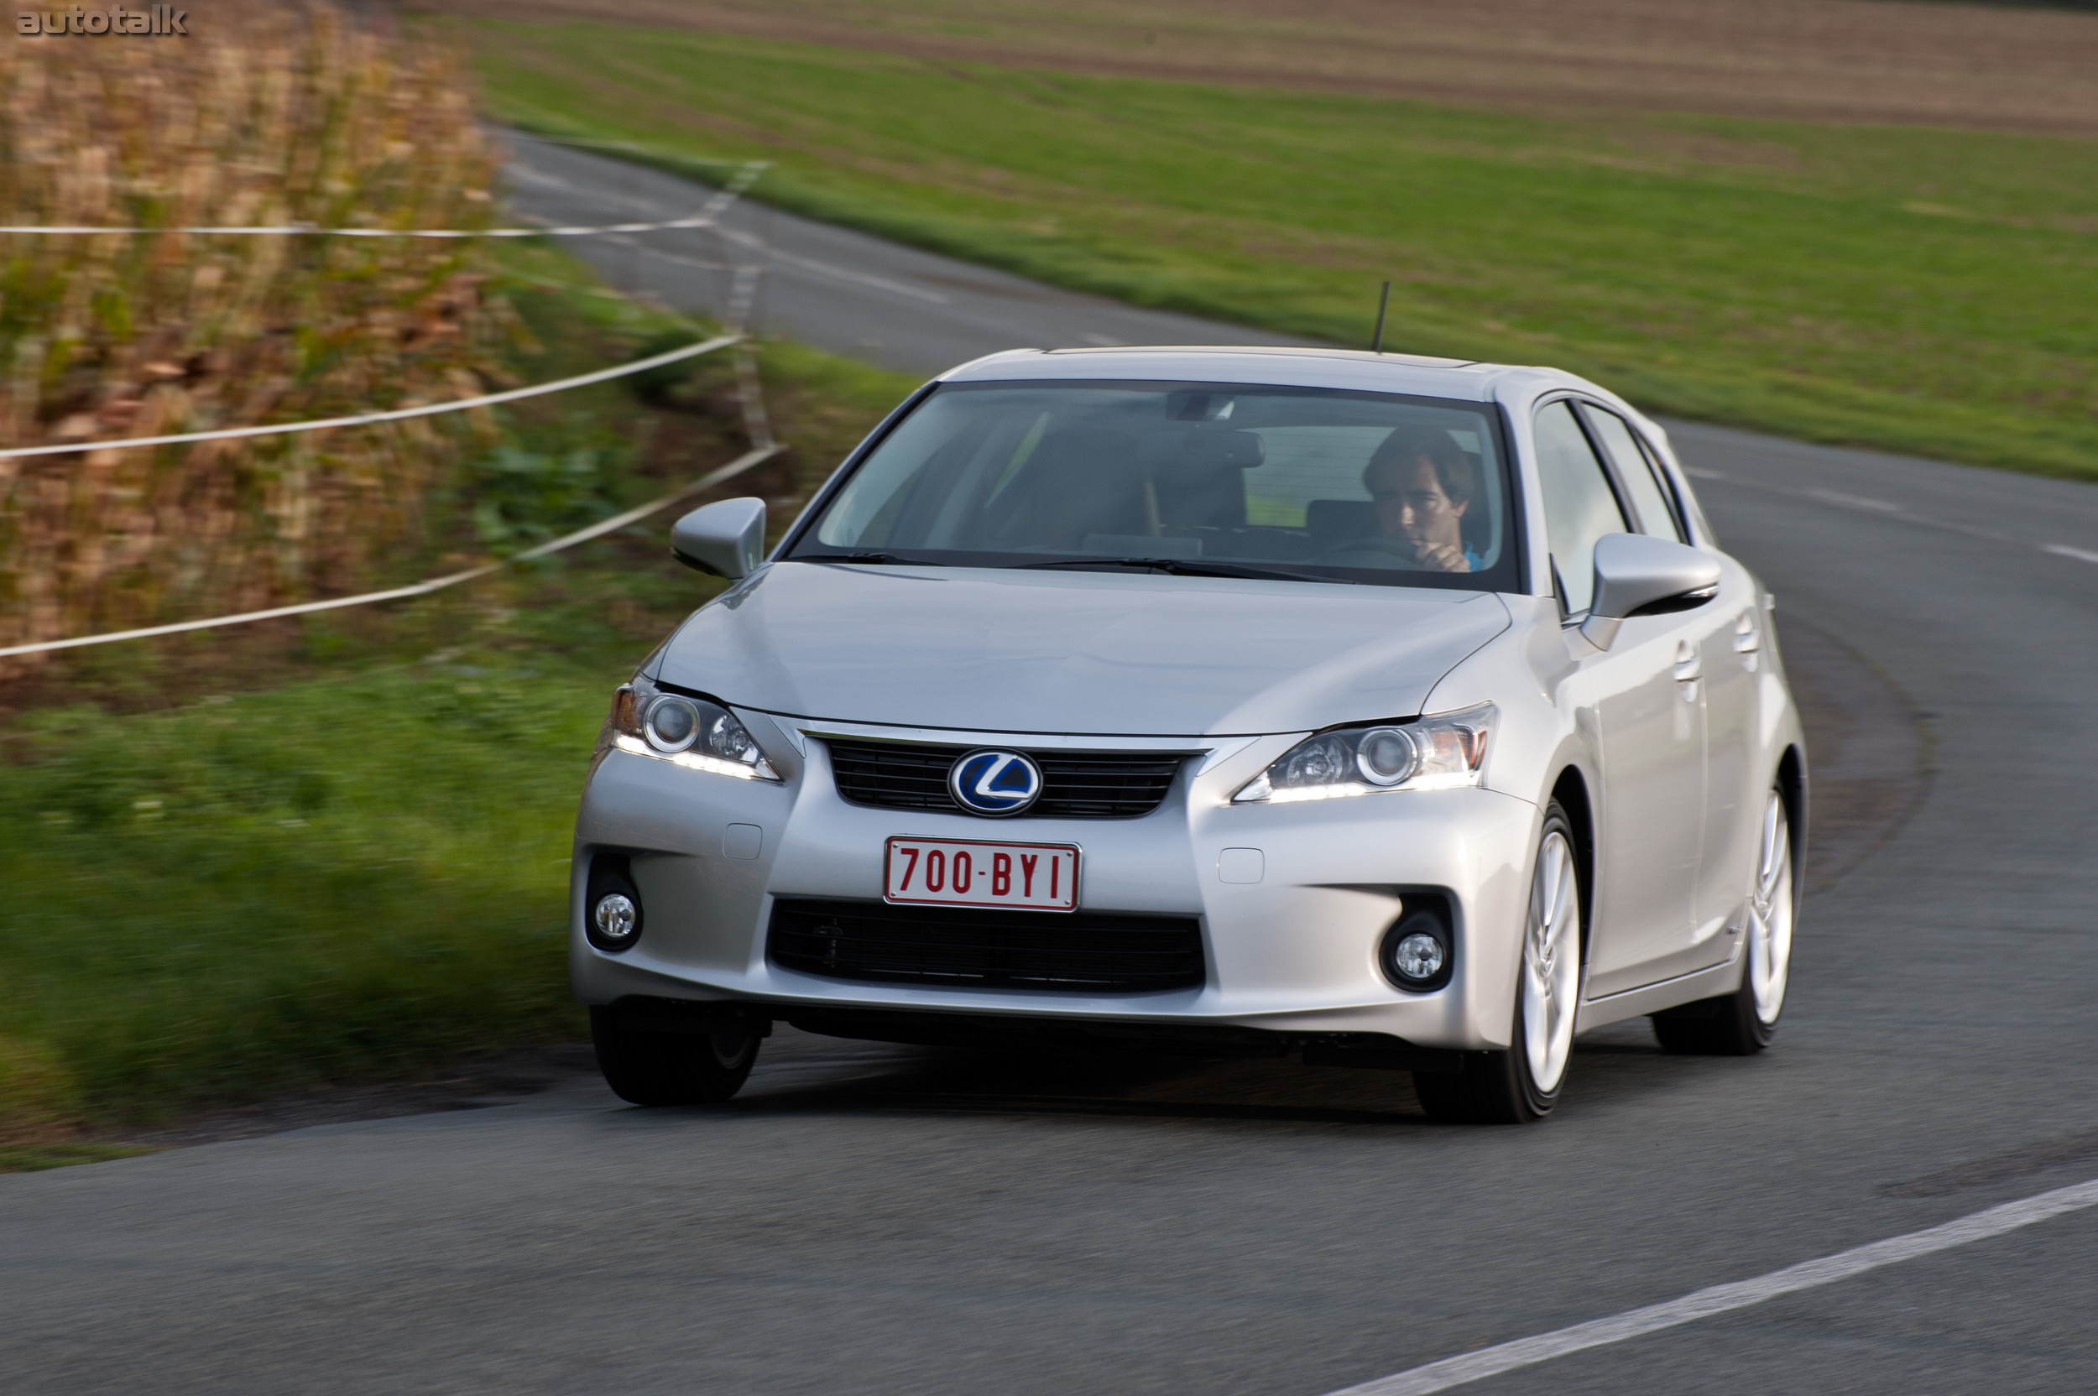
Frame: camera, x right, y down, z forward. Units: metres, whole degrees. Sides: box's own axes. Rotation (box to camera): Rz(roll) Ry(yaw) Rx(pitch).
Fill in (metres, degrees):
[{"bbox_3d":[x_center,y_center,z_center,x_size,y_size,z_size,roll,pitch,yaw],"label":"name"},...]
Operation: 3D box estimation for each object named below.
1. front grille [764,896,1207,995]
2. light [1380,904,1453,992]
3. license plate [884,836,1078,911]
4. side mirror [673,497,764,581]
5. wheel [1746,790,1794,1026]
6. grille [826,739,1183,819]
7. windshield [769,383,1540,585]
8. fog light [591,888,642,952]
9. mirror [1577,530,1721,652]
[{"bbox_3d":[-0.110,0.438,22.496,0.785,0.150,0.110,2,2,12],"label":"front grille"},{"bbox_3d":[0.655,0.445,22.605,0.135,0.155,0.120,2,2,12],"label":"light"},{"bbox_3d":[-0.116,0.310,22.464,0.347,0.114,0.020,2,2,12],"label":"license plate"},{"bbox_3d":[-0.619,-0.292,24.300,0.220,0.180,0.160,2,2,12],"label":"side mirror"},{"bbox_3d":[1.367,0.418,25.746,0.190,0.465,0.465,2,2,12],"label":"wheel"},{"bbox_3d":[-0.090,0.146,22.536,0.645,0.130,0.110,2,2,12],"label":"grille"},{"bbox_3d":[0.236,-0.408,23.963,1.400,0.370,0.720,2,2,12],"label":"windshield"},{"bbox_3d":[-0.772,0.396,22.897,0.100,0.110,0.090,2,2,12],"label":"fog light"},{"bbox_3d":[1.125,-0.198,23.932,0.240,0.215,0.170,2,2,12],"label":"mirror"}]

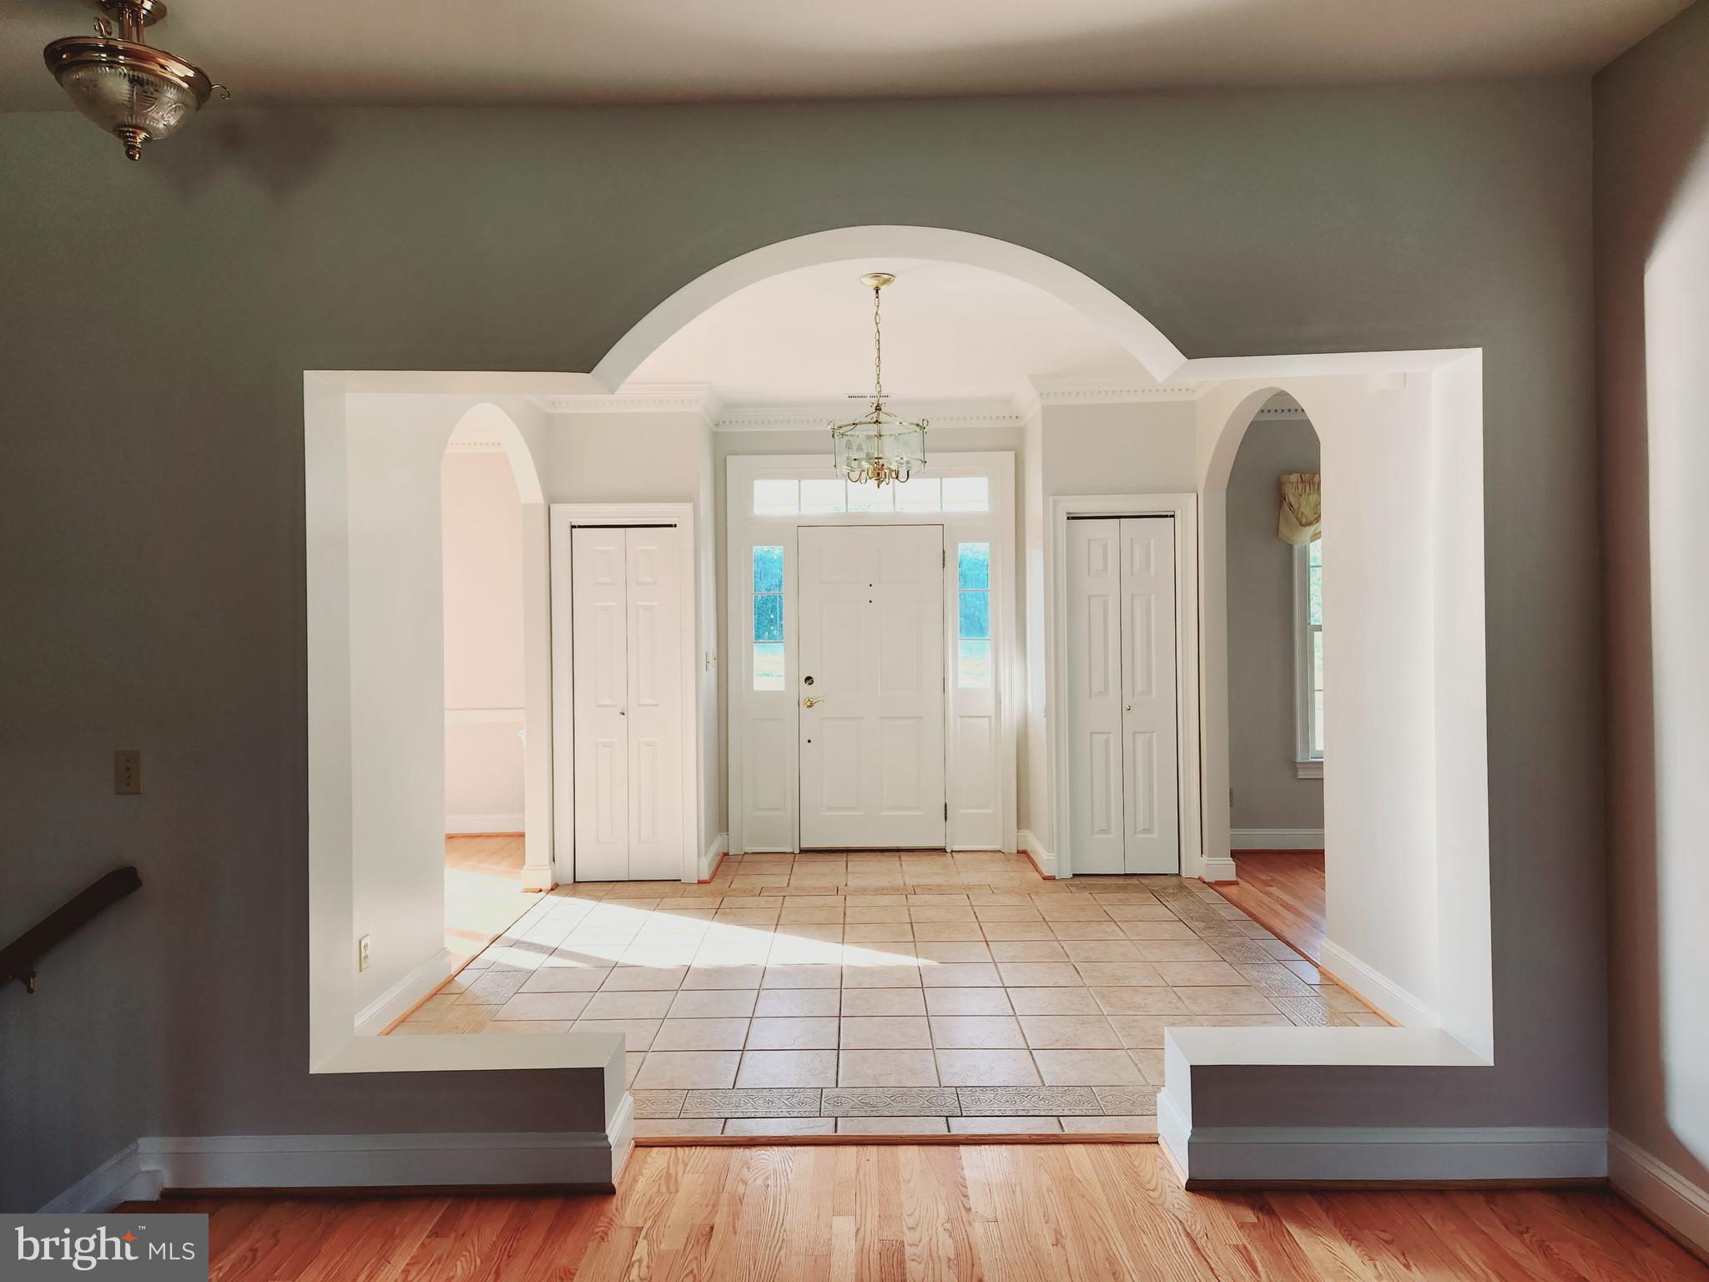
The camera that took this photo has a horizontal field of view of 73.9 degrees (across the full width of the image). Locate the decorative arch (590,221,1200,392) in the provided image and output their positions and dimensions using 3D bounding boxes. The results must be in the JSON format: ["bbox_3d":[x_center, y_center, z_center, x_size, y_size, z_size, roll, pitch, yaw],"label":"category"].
[{"bbox_3d":[0.084,-0.847,2.907,1.460,0.341,0.247,-1,0,1],"label":"decorative arch"}]

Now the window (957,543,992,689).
[{"bbox_3d":[0.756,-0.157,7.148,0.210,0.916,0.050,-1,0,1],"label":"window"}]

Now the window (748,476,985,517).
[{"bbox_3d":[0.106,-0.915,7.160,1.486,0.240,0.050,-1,0,1],"label":"window"}]

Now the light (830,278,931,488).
[{"bbox_3d":[0.094,-1.013,4.431,0.383,0.824,0.383,-1,0,1],"label":"light"}]

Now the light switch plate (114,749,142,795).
[{"bbox_3d":[-1.794,0.325,2.804,0.067,0.113,0.010,-1,0,1],"label":"light switch plate"}]

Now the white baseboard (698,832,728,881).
[{"bbox_3d":[-0.822,1.265,6.699,0.074,0.142,0.876,-1,0,1],"label":"white baseboard"}]

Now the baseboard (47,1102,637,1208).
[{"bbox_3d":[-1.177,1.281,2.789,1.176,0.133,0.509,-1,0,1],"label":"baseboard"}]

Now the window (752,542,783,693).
[{"bbox_3d":[-0.540,-0.141,7.167,0.196,0.914,0.050,-1,0,1],"label":"window"}]

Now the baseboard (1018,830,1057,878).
[{"bbox_3d":[1.061,1.240,6.671,0.096,0.142,0.876,-1,0,1],"label":"baseboard"}]

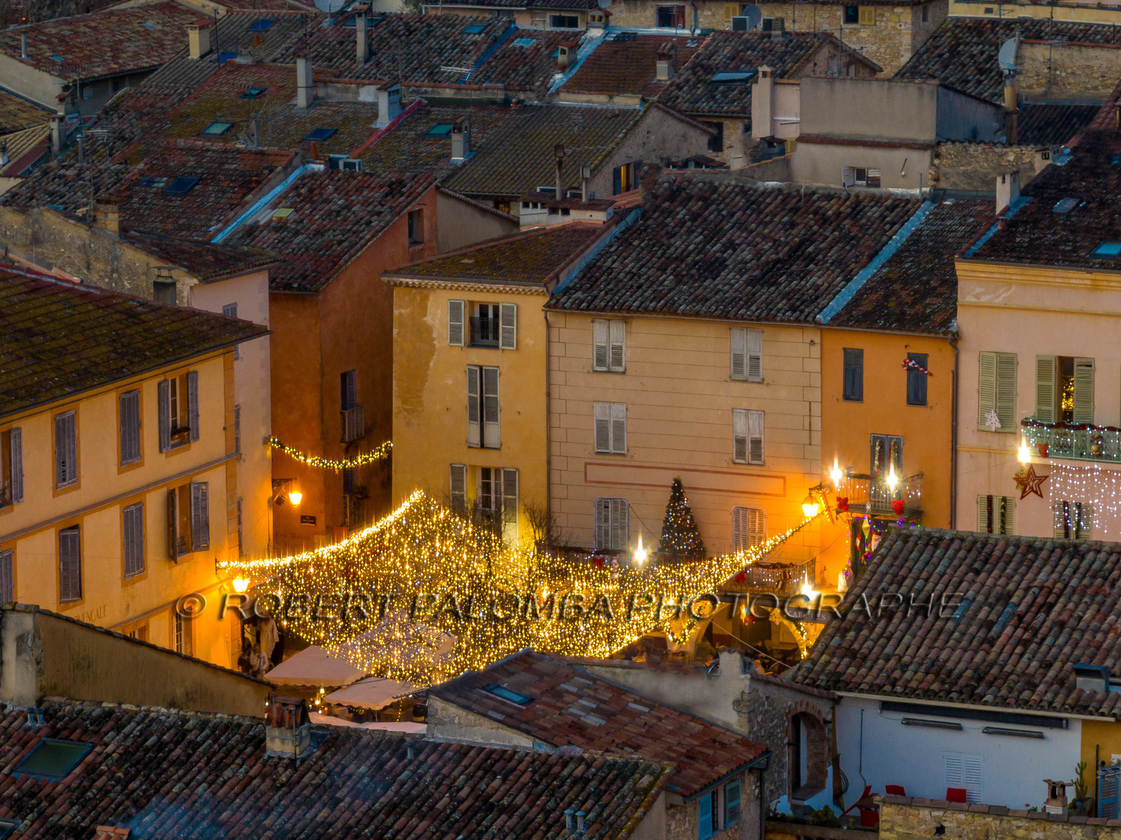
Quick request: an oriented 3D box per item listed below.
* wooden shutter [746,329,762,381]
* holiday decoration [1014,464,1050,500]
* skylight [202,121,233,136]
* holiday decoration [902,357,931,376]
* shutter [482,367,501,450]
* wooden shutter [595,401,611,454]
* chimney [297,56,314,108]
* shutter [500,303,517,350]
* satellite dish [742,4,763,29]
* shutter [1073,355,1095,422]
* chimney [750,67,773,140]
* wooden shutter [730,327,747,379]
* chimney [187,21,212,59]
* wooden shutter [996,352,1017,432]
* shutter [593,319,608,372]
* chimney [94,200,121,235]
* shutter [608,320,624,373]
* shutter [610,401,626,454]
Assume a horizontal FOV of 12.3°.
[{"bbox_3d":[5.396,-1.796,145.039,0.448,1.505,0.050,4,12,20],"label":"wooden shutter"},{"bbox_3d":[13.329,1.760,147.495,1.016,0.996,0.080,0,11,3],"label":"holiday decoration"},{"bbox_3d":[-12.993,-11.079,198.000,0.800,0.120,1.130,6,30,29],"label":"skylight"},{"bbox_3d":[10.180,-1.526,148.846,0.896,0.546,0.080,5,12,25],"label":"holiday decoration"},{"bbox_3d":[-1.980,-0.340,148.065,0.488,2.371,0.050,2,11,10],"label":"shutter"},{"bbox_3d":[1.183,0.228,146.994,0.485,1.486,0.050,4,12,20],"label":"wooden shutter"},{"bbox_3d":[-9.592,-12.756,196.000,0.384,1.985,0.620,4,11,23],"label":"chimney"},{"bbox_3d":[-1.532,-2.756,153.715,0.559,1.384,0.050,3,11,19],"label":"shutter"},{"bbox_3d":[7.474,-15.712,203.000,0.840,0.940,0.180,6,-2,30],"label":"satellite dish"},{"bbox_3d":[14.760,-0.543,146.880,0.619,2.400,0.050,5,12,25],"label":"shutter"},{"bbox_3d":[6.507,-10.249,168.000,0.640,2.450,0.420,4,12,22],"label":"chimney"},{"bbox_3d":[4.957,-1.828,145.195,0.487,1.506,0.050,4,12,20],"label":"wooden shutter"},{"bbox_3d":[-13.984,-14.743,202.000,0.618,1.383,1.050,4,11,23],"label":"chimney"},{"bbox_3d":[12.251,-0.769,143.248,0.578,2.149,0.050,5,12,27],"label":"wooden shutter"},{"bbox_3d":[1.164,-2.123,148.212,0.473,1.466,0.050,4,11,23],"label":"shutter"},{"bbox_3d":[-13.035,-5.856,150.000,0.683,0.946,0.360,4,11,23],"label":"chimney"},{"bbox_3d":[1.584,-2.062,146.397,0.482,1.500,0.050,4,12,20],"label":"shutter"},{"bbox_3d":[1.632,0.246,146.832,0.471,1.484,0.050,4,12,20],"label":"shutter"}]

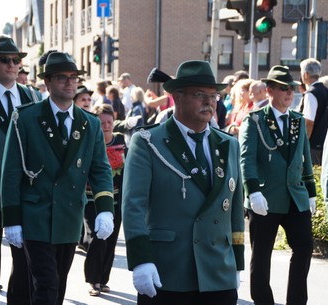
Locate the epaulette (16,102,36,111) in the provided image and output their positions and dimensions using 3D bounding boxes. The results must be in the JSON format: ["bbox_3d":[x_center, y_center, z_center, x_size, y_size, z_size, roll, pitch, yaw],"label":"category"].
[{"bbox_3d":[-0.719,-0.240,6.000,0.125,0.022,0.055,-19,12,-25],"label":"epaulette"}]

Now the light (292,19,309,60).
[{"bbox_3d":[2.523,-2.097,21.300,0.310,0.750,0.260,3,3,25],"label":"light"}]

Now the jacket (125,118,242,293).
[{"bbox_3d":[0.086,0.232,5.080,0.570,0.770,0.350,-1,4,-30],"label":"jacket"}]

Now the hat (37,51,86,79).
[{"bbox_3d":[-0.544,-0.467,6.120,0.260,0.140,0.305,-2,4,-34],"label":"hat"}]

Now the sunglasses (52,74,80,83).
[{"bbox_3d":[-0.530,-0.387,6.030,0.142,0.044,0.145,-2,4,-34],"label":"sunglasses"}]

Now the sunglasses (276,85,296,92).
[{"bbox_3d":[0.878,-0.475,8.520,0.145,0.042,0.150,0,4,-40],"label":"sunglasses"}]

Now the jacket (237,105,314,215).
[{"bbox_3d":[0.840,0.048,8.500,0.520,0.790,0.320,0,4,-33],"label":"jacket"}]

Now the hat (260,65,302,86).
[{"bbox_3d":[0.810,-0.531,7.950,0.265,0.135,0.295,-2,4,-34],"label":"hat"}]

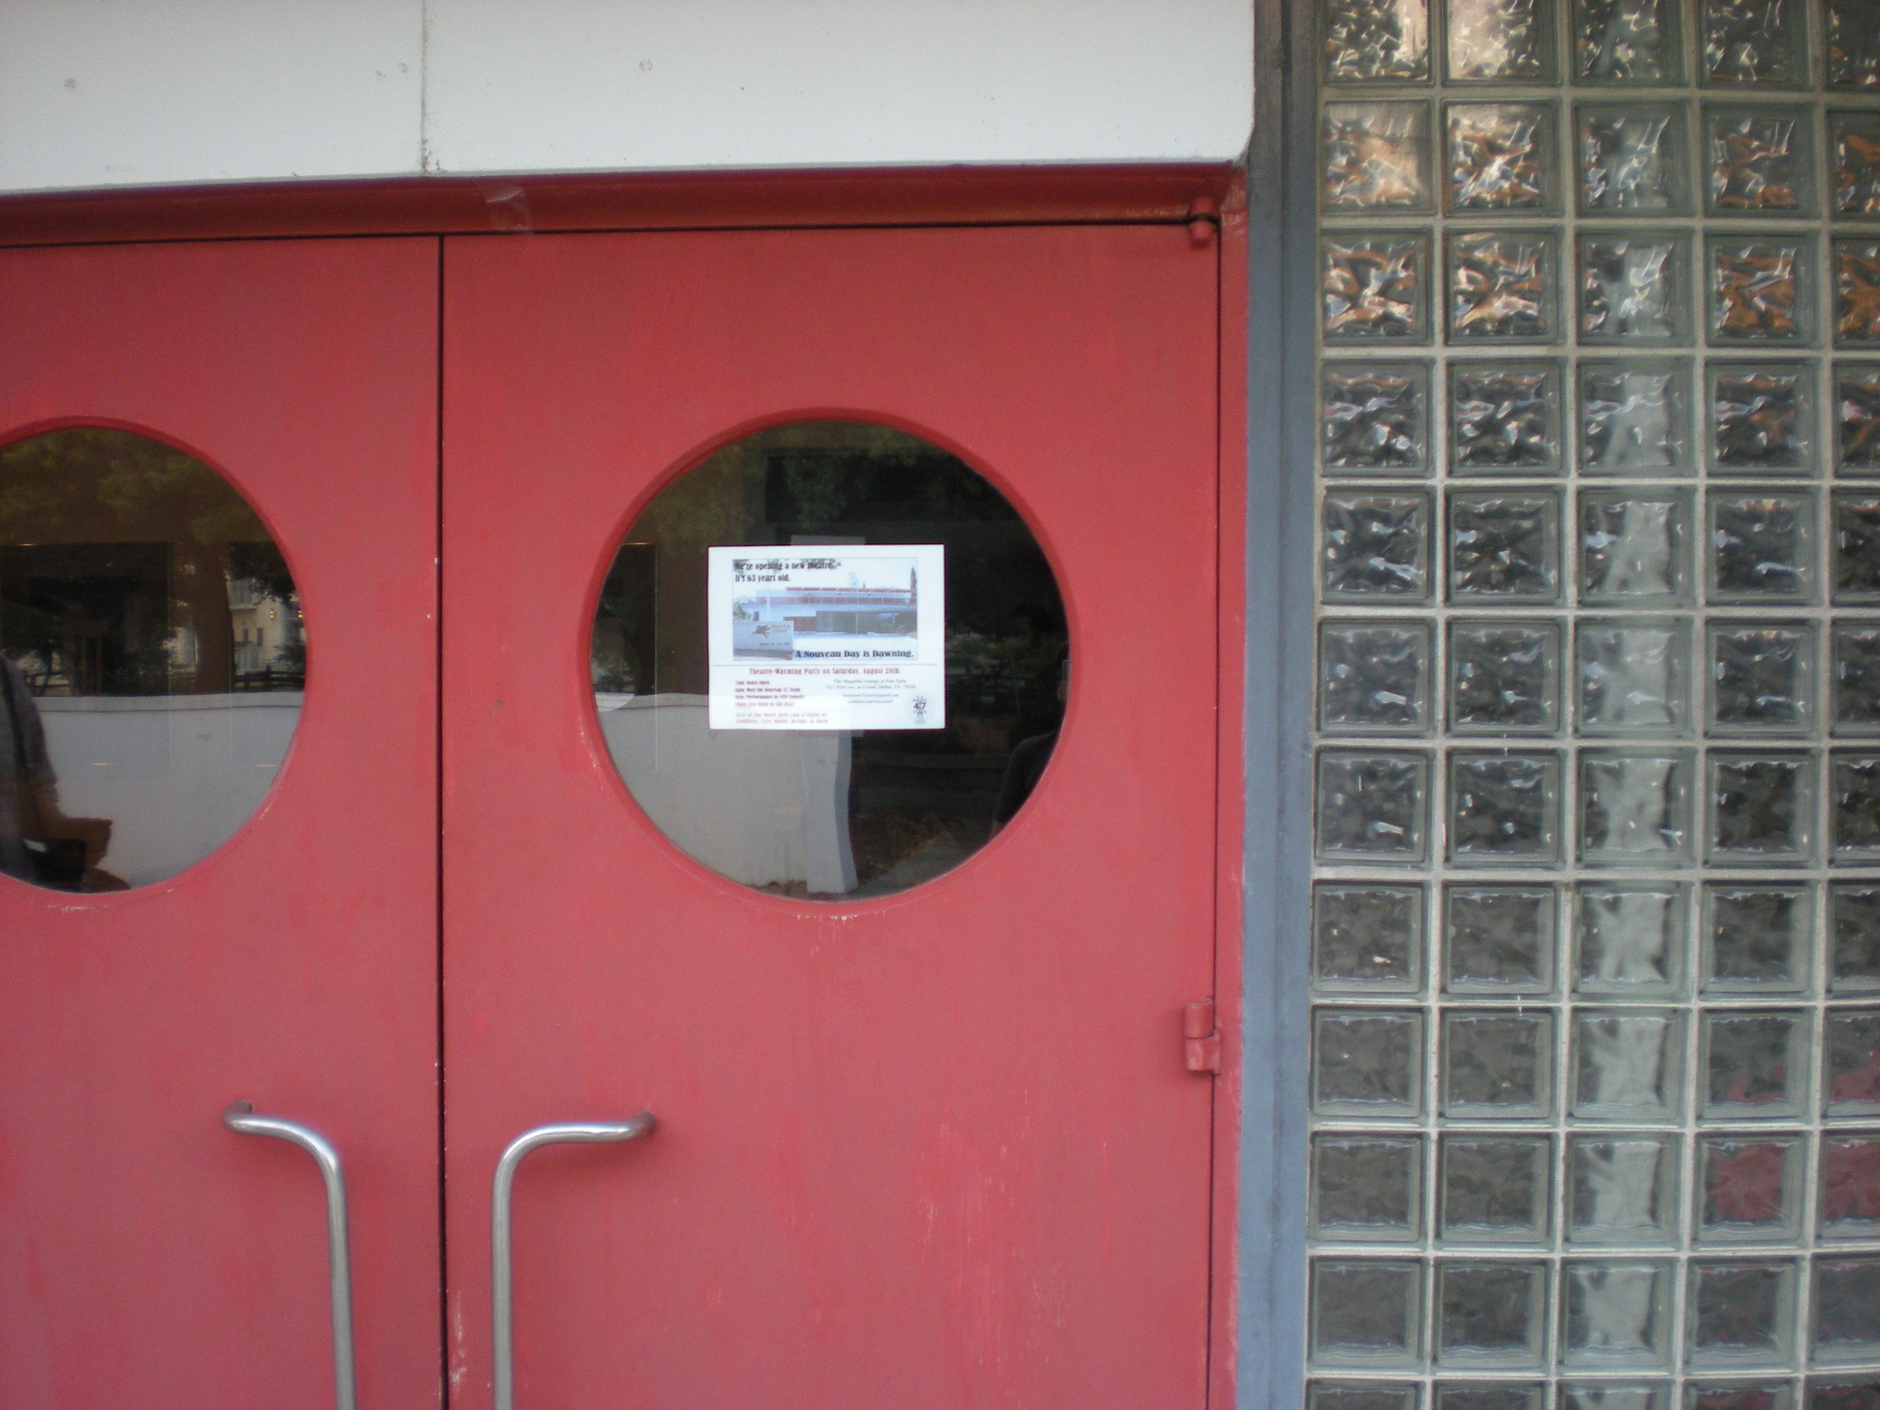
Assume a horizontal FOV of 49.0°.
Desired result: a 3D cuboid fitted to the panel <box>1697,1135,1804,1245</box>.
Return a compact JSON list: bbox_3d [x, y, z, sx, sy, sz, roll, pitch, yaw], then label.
[{"bbox_3d":[0.939,0.559,2.424,0.140,0.140,0.085,0,1,3],"label":"panel"}]

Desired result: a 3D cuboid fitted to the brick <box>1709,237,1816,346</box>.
[{"bbox_3d":[0.946,-0.475,2.411,0.140,0.140,0.090,0,1,4],"label":"brick"}]

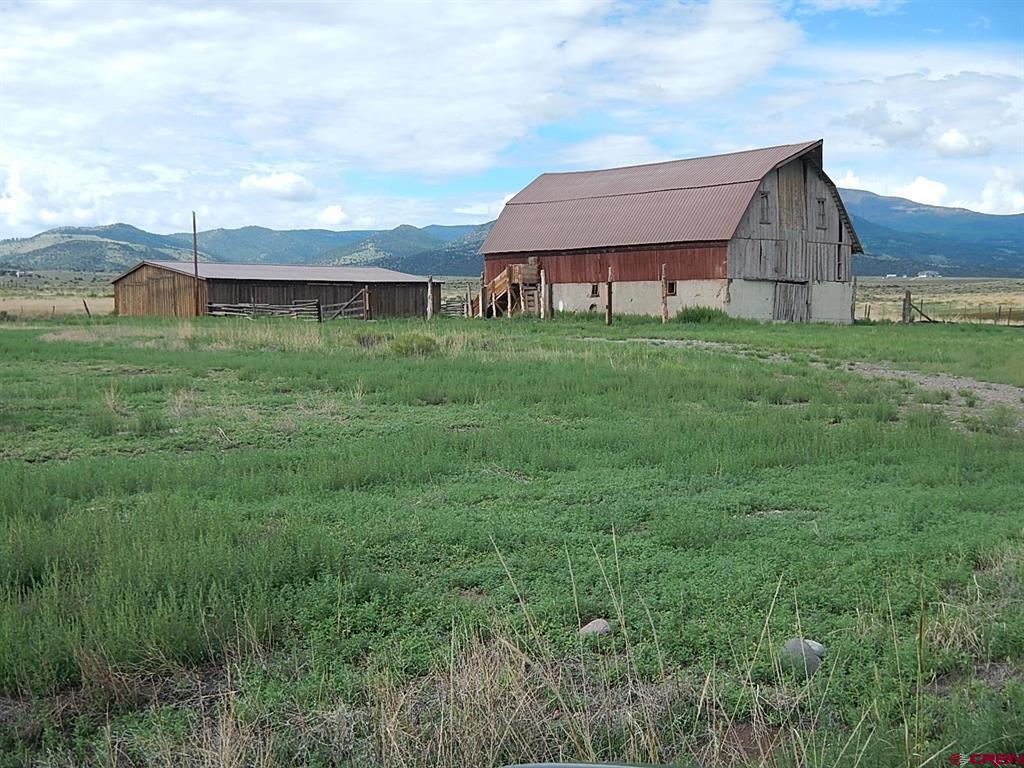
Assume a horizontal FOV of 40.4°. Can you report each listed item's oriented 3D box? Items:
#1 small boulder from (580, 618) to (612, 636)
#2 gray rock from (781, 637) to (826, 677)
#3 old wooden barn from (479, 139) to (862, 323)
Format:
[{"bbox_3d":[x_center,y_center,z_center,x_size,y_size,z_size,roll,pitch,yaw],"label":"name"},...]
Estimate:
[{"bbox_3d":[0.441,1.303,7.350,0.180,0.120,0.160,0,3,0],"label":"small boulder"},{"bbox_3d":[1.413,1.330,6.750,0.205,0.170,0.190,0,3,0],"label":"gray rock"},{"bbox_3d":[10.007,-9.282,89.340,11.586,10.203,24.864,-2,4,-38],"label":"old wooden barn"}]

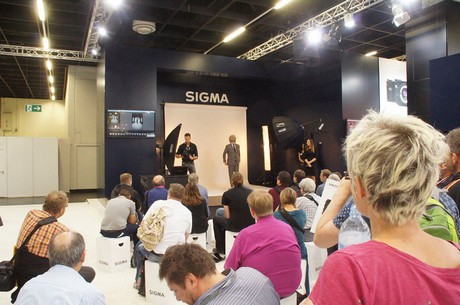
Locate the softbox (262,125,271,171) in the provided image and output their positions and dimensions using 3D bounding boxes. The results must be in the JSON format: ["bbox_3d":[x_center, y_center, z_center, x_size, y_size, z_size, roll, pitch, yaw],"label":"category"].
[{"bbox_3d":[1.307,-0.166,12.200,0.300,1.660,0.320,-3,0,30],"label":"softbox"}]

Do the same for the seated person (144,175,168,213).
[{"bbox_3d":[-1.139,0.949,5.450,0.530,1.220,0.750,-1,1,2],"label":"seated person"}]

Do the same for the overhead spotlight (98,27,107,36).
[{"bbox_3d":[-3.480,-3.303,9.400,0.200,0.240,0.260,-1,32,-37],"label":"overhead spotlight"}]

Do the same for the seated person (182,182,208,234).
[{"bbox_3d":[-0.530,1.014,5.280,0.450,1.150,0.740,-1,0,2],"label":"seated person"}]

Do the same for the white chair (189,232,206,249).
[{"bbox_3d":[-0.484,1.337,4.900,0.300,0.440,0.300,-1,1,0],"label":"white chair"}]

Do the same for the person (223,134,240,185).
[{"bbox_3d":[0.067,0.314,11.500,0.570,1.780,0.320,-1,0,-5],"label":"person"}]

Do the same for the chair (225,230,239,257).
[{"bbox_3d":[0.098,1.329,5.020,0.300,0.440,0.300,-1,1,2],"label":"chair"}]

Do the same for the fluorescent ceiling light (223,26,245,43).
[{"bbox_3d":[0.152,-3.964,11.600,0.140,0.100,1.530,-1,1,-26],"label":"fluorescent ceiling light"}]

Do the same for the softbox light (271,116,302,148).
[{"bbox_3d":[1.804,-0.608,10.900,0.580,1.030,1.030,-17,-11,40],"label":"softbox light"}]

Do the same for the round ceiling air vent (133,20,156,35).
[{"bbox_3d":[-2.490,-3.615,10.050,0.600,0.210,0.600,-1,0,-26],"label":"round ceiling air vent"}]

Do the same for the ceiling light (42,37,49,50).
[{"bbox_3d":[-6.522,-3.840,12.200,0.160,0.100,1.520,0,0,-26],"label":"ceiling light"}]

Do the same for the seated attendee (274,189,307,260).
[{"bbox_3d":[0.730,1.002,4.220,0.460,1.170,0.740,-1,0,-5],"label":"seated attendee"}]

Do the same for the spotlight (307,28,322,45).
[{"bbox_3d":[2.159,-2.956,8.800,0.380,0.400,0.400,-1,36,14],"label":"spotlight"}]

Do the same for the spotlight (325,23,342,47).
[{"bbox_3d":[2.494,-2.844,8.300,0.380,0.450,0.360,-23,3,-6],"label":"spotlight"}]

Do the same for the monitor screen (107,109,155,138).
[{"bbox_3d":[-3.500,-1.017,12.200,1.620,0.940,0.080,-1,0,-26],"label":"monitor screen"}]

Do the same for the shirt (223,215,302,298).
[{"bbox_3d":[0.265,0.803,2.850,0.600,0.630,0.420,-1,1,-9],"label":"shirt"}]

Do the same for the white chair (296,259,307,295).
[{"bbox_3d":[0.693,1.333,3.850,0.300,0.440,0.300,-1,1,0],"label":"white chair"}]

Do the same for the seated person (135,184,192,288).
[{"bbox_3d":[-0.728,0.946,3.830,0.620,1.250,0.800,-1,1,-3],"label":"seated person"}]

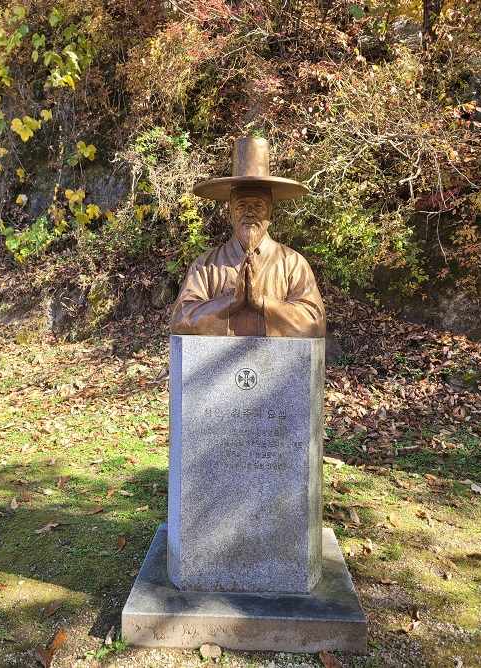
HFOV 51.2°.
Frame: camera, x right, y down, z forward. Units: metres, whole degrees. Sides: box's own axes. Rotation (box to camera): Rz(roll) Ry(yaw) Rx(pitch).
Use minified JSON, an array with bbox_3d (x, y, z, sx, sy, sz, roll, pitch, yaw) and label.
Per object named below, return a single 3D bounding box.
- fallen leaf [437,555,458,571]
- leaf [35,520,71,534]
[{"bbox_3d":[1.095,1.210,2.653,0.045,0.025,0.124,-2,6,-24],"label":"fallen leaf"},{"bbox_3d":[-1.158,1.192,3.096,0.200,0.040,0.090,0,2,-34],"label":"leaf"}]

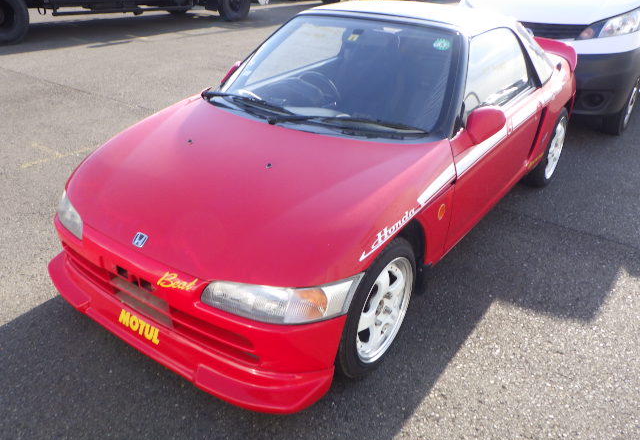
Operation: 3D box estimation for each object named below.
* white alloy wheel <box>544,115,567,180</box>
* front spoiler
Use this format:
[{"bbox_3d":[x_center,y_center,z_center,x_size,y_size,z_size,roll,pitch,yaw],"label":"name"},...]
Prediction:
[{"bbox_3d":[1.526,-0.493,3.475,0.130,0.410,0.410,18,31,32],"label":"white alloy wheel"},{"bbox_3d":[-0.573,0.334,1.854,1.350,0.180,0.320,18,31,32],"label":"front spoiler"}]

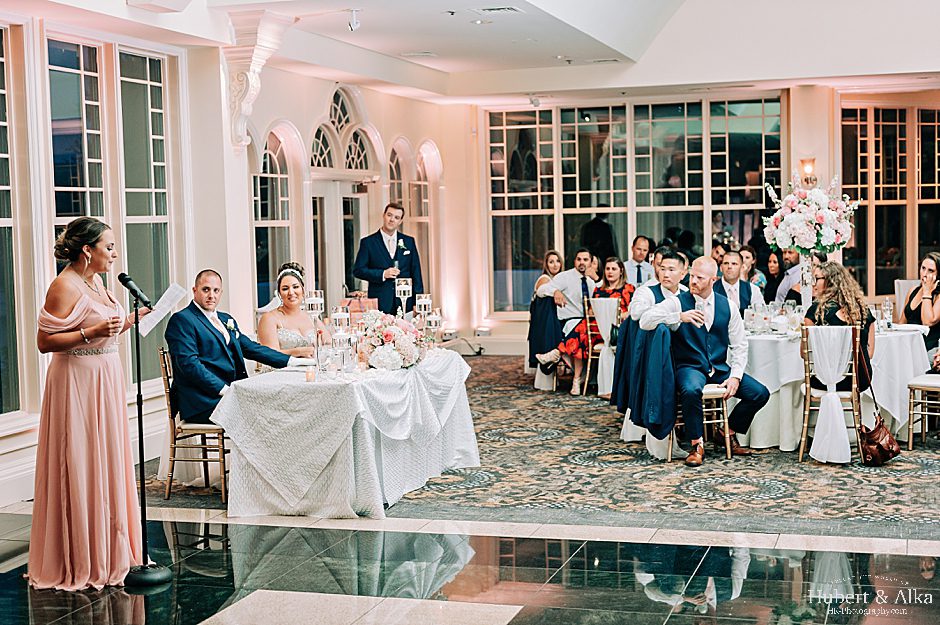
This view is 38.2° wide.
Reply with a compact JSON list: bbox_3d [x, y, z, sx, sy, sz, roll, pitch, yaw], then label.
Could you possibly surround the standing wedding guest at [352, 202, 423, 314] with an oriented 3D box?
[{"bbox_3d":[-0.682,-0.028,11.540,0.620,1.800,0.420,-2,4,-4],"label":"standing wedding guest"}]

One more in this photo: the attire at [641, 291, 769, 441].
[{"bbox_3d":[1.592,0.345,9.072,0.780,1.020,0.580,-3,4,-18],"label":"attire"}]

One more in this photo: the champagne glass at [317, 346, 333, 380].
[{"bbox_3d":[-0.819,0.275,7.640,0.075,0.195,0.075,0,4,17],"label":"champagne glass"}]

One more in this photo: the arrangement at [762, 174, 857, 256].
[{"bbox_3d":[2.560,-0.737,10.200,0.680,0.590,0.660,-2,4,0],"label":"arrangement"}]

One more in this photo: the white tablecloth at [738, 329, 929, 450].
[{"bbox_3d":[2.514,0.516,10.200,1.660,0.770,1.660,-3,4,-18],"label":"white tablecloth"}]

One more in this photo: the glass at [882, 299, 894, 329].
[{"bbox_3d":[3.084,0.007,10.010,0.080,0.230,0.080,-1,4,0],"label":"glass"}]

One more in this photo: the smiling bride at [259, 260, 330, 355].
[{"bbox_3d":[-1.068,0.363,9.220,0.600,1.390,0.740,-5,5,-40],"label":"smiling bride"}]

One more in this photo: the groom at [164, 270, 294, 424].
[{"bbox_3d":[-1.400,0.432,8.258,0.860,1.380,0.680,1,4,35],"label":"groom"}]

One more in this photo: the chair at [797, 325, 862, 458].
[{"bbox_3d":[2.403,0.509,9.007,0.410,0.915,0.440,0,4,16],"label":"chair"}]

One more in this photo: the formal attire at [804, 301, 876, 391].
[{"bbox_3d":[2.467,0.227,9.077,0.450,0.630,0.450,-1,4,10],"label":"formal attire"}]

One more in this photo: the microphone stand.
[{"bbox_3d":[-1.512,0.584,6.271,0.240,1.330,0.240,-2,4,-10],"label":"microphone stand"}]

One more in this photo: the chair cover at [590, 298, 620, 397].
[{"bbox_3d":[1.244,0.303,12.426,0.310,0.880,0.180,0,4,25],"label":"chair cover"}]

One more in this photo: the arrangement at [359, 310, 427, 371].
[{"bbox_3d":[-0.459,0.140,8.147,0.400,0.360,0.410,-1,4,0],"label":"arrangement"}]

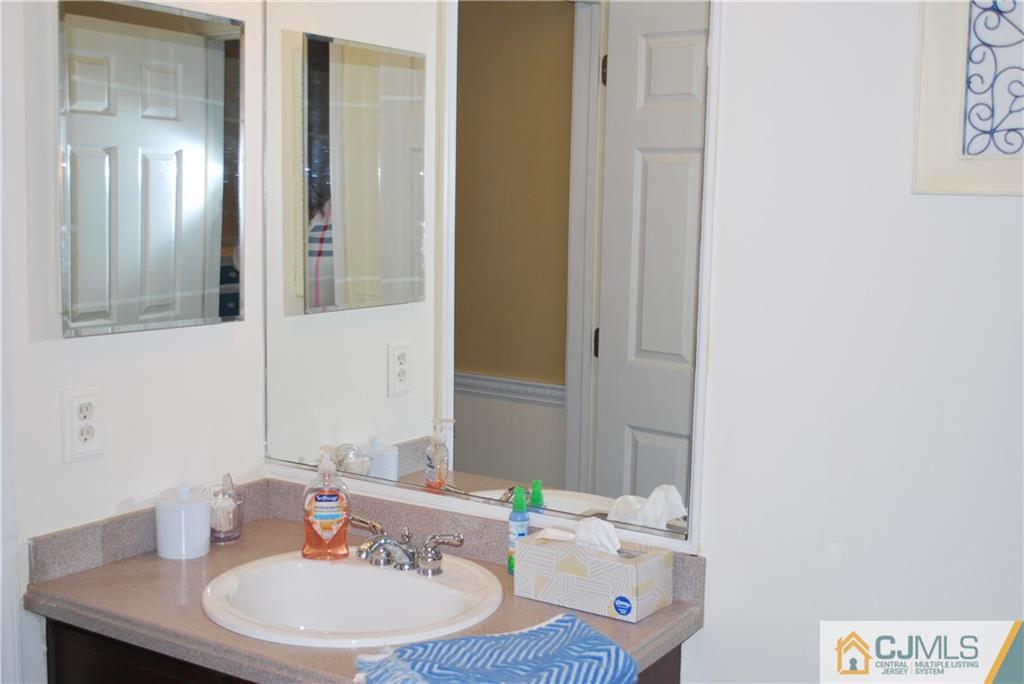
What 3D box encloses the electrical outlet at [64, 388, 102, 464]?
[{"bbox_3d":[-0.722,0.139,2.014,0.009,0.122,0.079,5,7,32],"label":"electrical outlet"}]

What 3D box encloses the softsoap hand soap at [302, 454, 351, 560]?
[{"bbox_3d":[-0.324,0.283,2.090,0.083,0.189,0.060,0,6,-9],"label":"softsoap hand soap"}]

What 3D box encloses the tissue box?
[{"bbox_3d":[0.132,0.372,1.925,0.221,0.087,0.120,5,7,34],"label":"tissue box"}]

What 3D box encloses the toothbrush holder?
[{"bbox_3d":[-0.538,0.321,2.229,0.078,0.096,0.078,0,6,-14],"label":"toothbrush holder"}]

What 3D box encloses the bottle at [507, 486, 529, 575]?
[{"bbox_3d":[0.013,0.324,2.056,0.036,0.151,0.036,1,6,1],"label":"bottle"}]

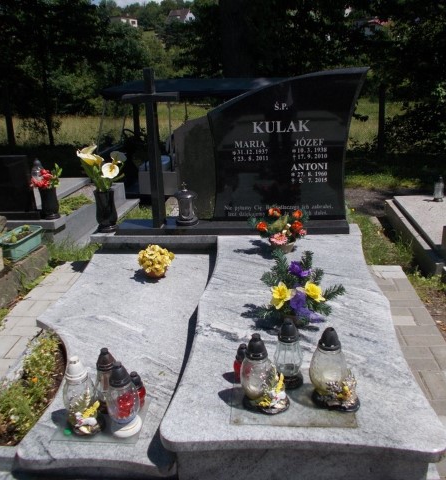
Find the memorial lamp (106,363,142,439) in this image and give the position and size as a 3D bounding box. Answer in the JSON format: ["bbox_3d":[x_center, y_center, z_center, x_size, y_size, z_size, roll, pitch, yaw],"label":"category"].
[{"bbox_3d":[-0.378,0.575,1.778,0.128,0.297,0.128,-1,22,5],"label":"memorial lamp"}]

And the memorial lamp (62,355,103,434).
[{"bbox_3d":[-0.528,0.570,1.791,0.140,0.310,0.140,-8,22,-11],"label":"memorial lamp"}]

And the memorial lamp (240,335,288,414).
[{"bbox_3d":[0.154,0.458,1.700,0.140,0.290,0.160,-21,28,-39],"label":"memorial lamp"}]

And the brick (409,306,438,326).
[{"bbox_3d":[1.136,0.468,2.757,0.100,0.060,0.200,0,22,6],"label":"brick"}]

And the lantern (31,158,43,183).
[{"bbox_3d":[-1.783,-0.652,4.620,0.115,0.270,0.115,-1,22,5],"label":"lantern"}]

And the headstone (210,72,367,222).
[{"bbox_3d":[0.432,-0.630,3.304,1.048,1.001,0.110,0,17,7],"label":"headstone"}]

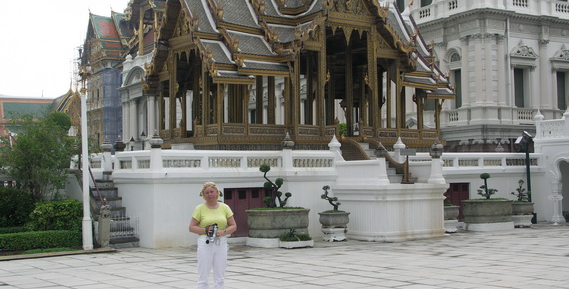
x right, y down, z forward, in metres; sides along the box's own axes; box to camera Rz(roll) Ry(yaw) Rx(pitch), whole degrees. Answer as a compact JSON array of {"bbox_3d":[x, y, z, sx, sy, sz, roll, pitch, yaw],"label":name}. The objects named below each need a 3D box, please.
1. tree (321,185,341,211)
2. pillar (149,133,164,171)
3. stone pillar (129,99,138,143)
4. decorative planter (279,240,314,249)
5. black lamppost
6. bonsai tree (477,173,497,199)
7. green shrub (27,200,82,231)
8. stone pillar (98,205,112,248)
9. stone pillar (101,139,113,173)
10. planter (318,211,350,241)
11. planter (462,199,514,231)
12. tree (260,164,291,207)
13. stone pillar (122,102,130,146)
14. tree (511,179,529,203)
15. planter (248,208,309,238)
[{"bbox_3d":[1.136,1.314,23.601,0.430,0.620,0.360,0,-2,-34],"label":"tree"},{"bbox_3d":[-2.925,0.183,22.163,0.330,0.900,0.330,0,-2,-34],"label":"pillar"},{"bbox_3d":[-14.847,-2.264,95.500,0.750,4.300,0.750,-1,-1,0],"label":"stone pillar"},{"bbox_3d":[0.285,2.220,21.639,0.720,0.160,0.360,0,-2,-34],"label":"decorative planter"},{"bbox_3d":[8.569,1.186,34.560,0.717,3.289,0.540,-1,-2,-6],"label":"black lamppost"},{"bbox_3d":[6.441,1.339,30.927,0.648,0.835,0.589,1,-3,-35],"label":"bonsai tree"},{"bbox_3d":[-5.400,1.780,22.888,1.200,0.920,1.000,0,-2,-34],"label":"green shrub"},{"bbox_3d":[-4.566,2.081,24.742,0.285,1.109,0.285,1,-3,-35],"label":"stone pillar"},{"bbox_3d":[-5.084,0.301,27.785,0.314,1.001,0.314,1,-3,-35],"label":"stone pillar"},{"bbox_3d":[1.366,2.268,26.509,0.766,0.805,0.648,1,-3,-35],"label":"planter"},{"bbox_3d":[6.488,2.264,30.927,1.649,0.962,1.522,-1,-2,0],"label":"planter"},{"bbox_3d":[-0.230,1.046,24.742,0.785,1.119,0.668,1,-3,-35],"label":"tree"},{"bbox_3d":[-15.800,-2.100,97.000,0.720,4.300,0.720,0,-2,-34],"label":"stone pillar"},{"bbox_3d":[8.033,1.569,33.087,0.638,0.766,0.569,1,-3,-35],"label":"tree"},{"bbox_3d":[-0.141,1.794,22.355,1.220,0.630,0.980,0,-2,-34],"label":"planter"}]

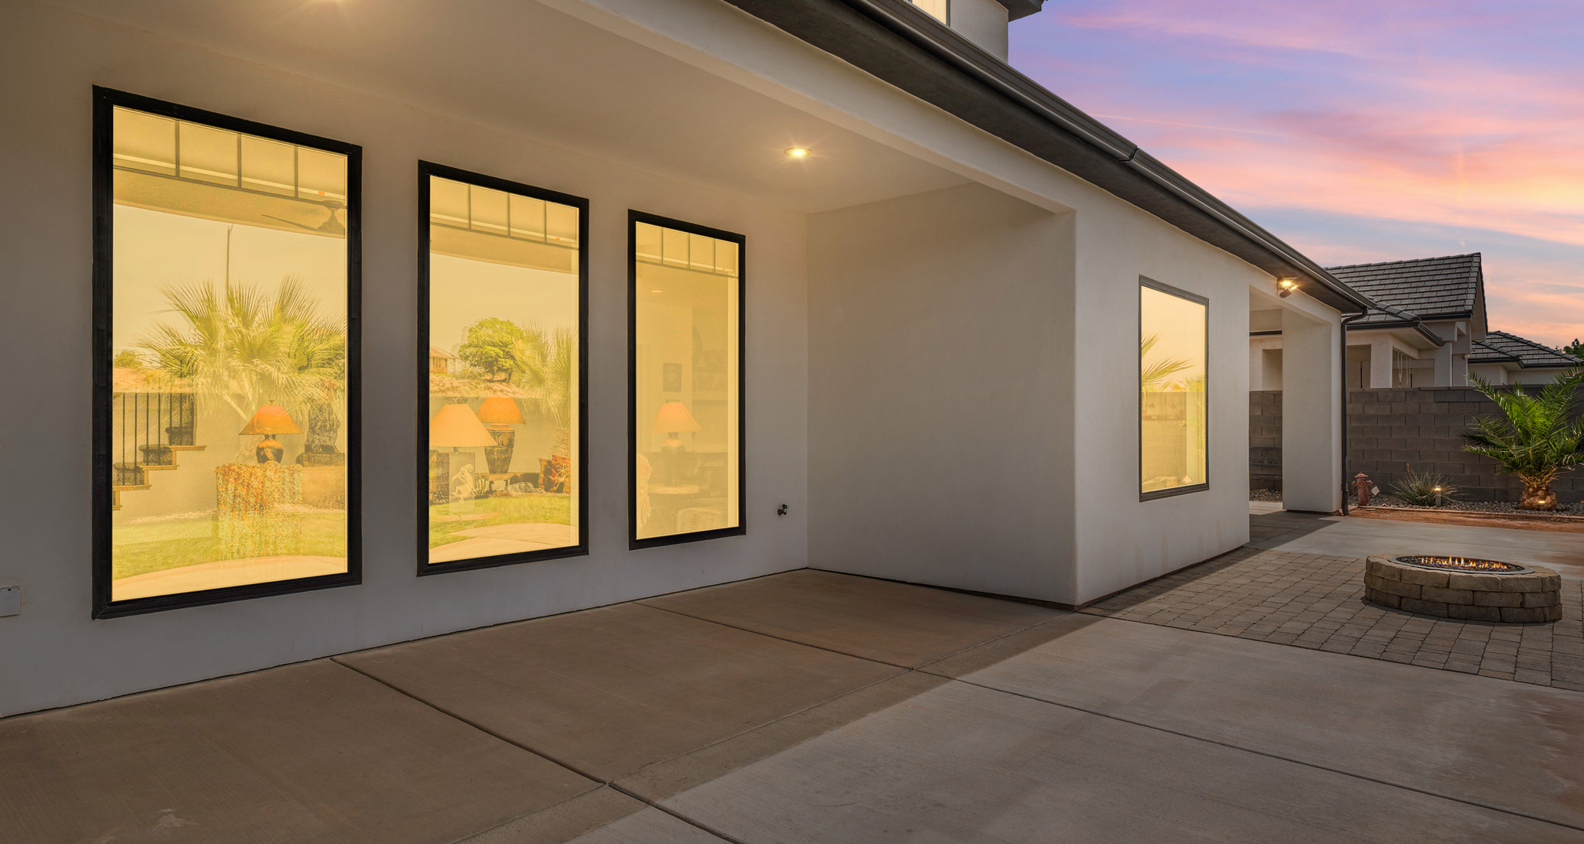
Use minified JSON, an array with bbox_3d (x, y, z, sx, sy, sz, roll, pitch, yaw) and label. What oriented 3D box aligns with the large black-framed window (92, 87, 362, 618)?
[{"bbox_3d":[-2.832,-0.320,4.515,0.100,2.456,1.204,-1,-1,42],"label":"large black-framed window"}]

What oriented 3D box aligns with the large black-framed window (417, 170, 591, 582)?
[{"bbox_3d":[-1.815,-0.312,5.648,0.100,2.456,1.203,-1,-1,42],"label":"large black-framed window"}]

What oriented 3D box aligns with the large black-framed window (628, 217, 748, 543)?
[{"bbox_3d":[-0.790,-0.303,6.792,0.100,2.456,1.188,-1,-1,42],"label":"large black-framed window"}]

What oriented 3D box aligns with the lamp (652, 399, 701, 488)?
[{"bbox_3d":[-0.985,0.173,7.450,0.425,0.715,0.425,0,-1,0],"label":"lamp"}]

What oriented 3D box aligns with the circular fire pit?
[{"bbox_3d":[4.631,1.135,6.119,1.085,0.278,1.085,-1,-1,42],"label":"circular fire pit"}]

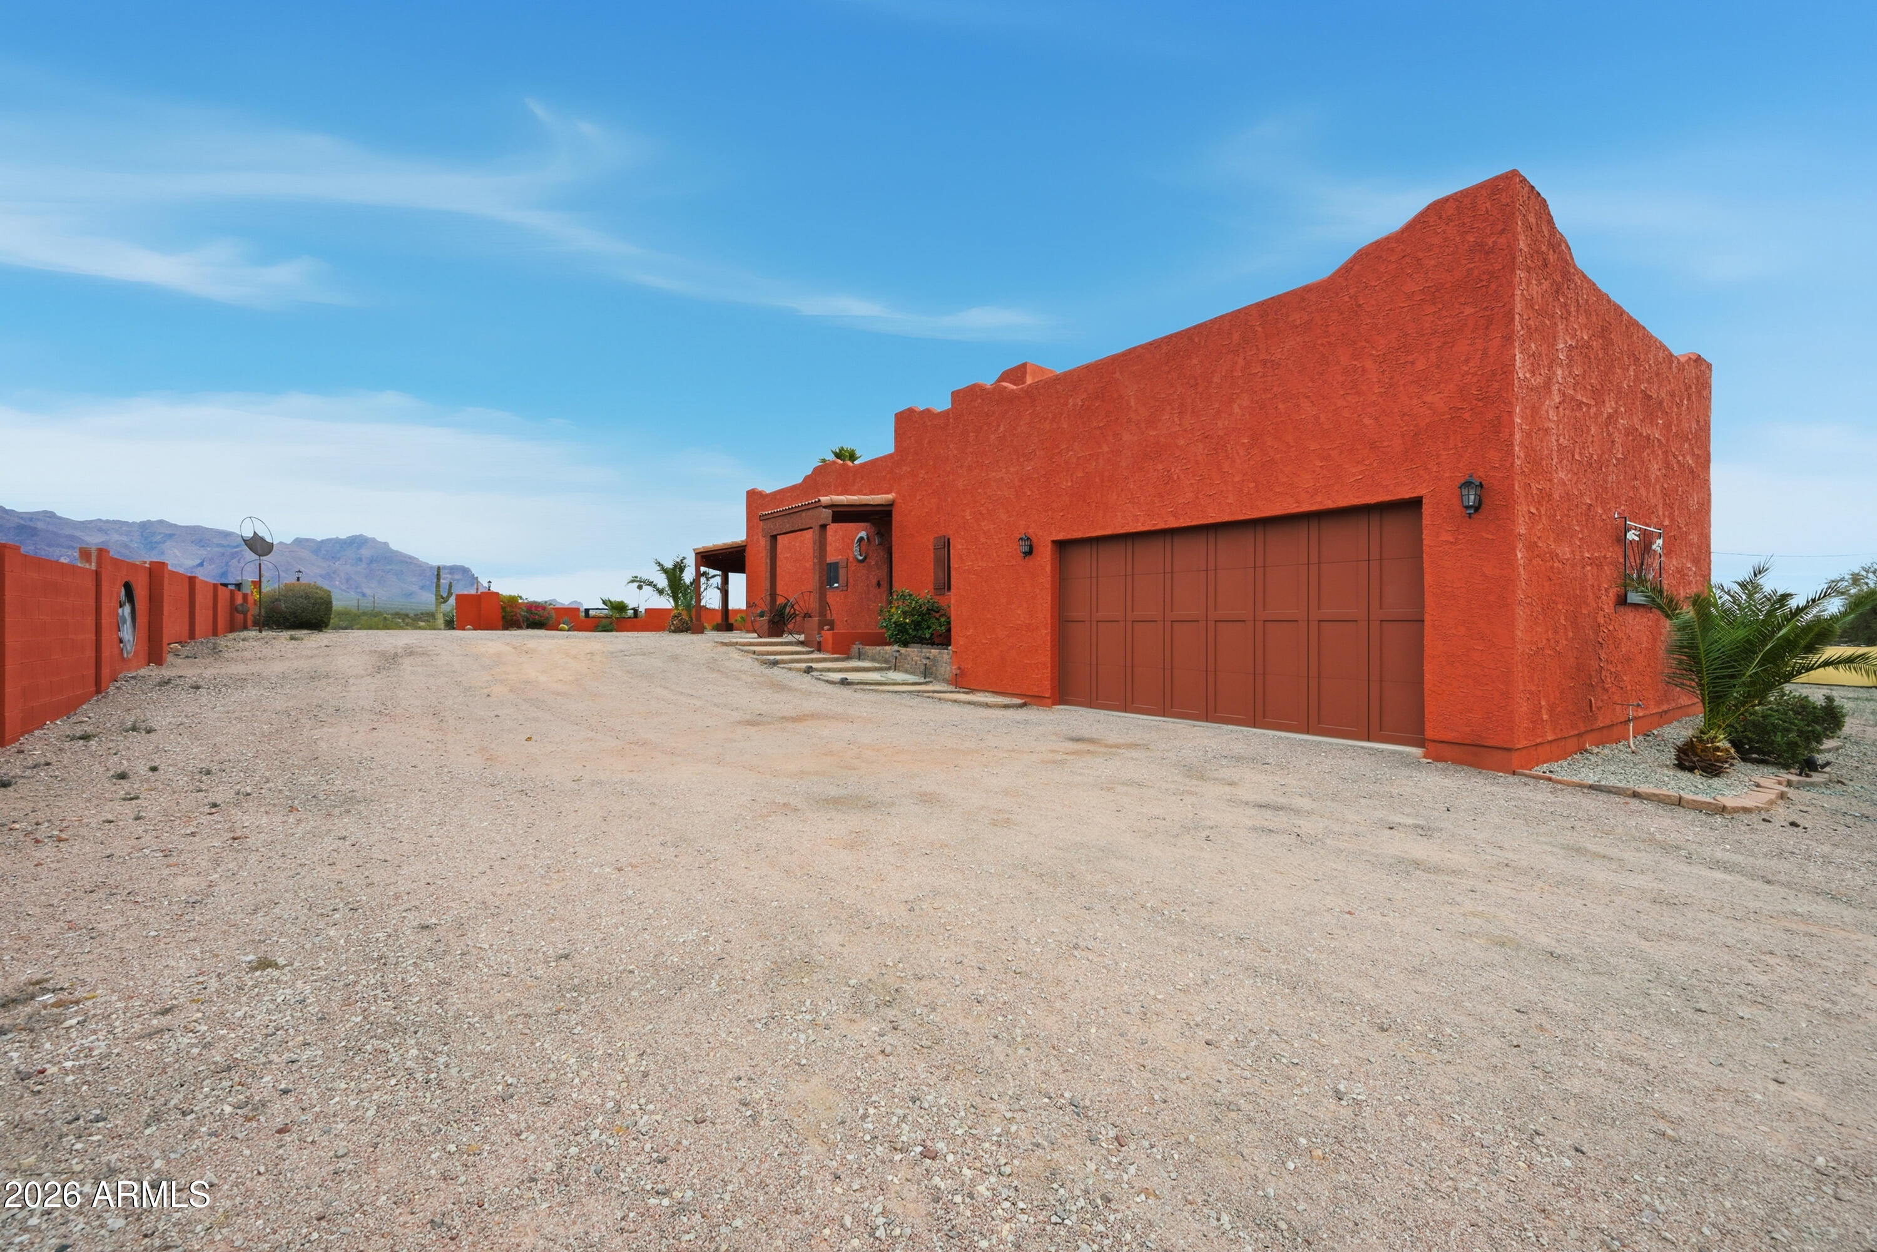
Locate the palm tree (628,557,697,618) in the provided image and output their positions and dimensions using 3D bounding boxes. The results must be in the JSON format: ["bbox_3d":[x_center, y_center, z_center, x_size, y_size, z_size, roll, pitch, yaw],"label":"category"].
[{"bbox_3d":[-9.508,-1.097,26.000,2.800,2.600,2.700,0,0,-20],"label":"palm tree"}]

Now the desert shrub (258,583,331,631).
[{"bbox_3d":[-19.824,-0.602,22.500,1.750,1.500,1.800,0,0,-41],"label":"desert shrub"}]

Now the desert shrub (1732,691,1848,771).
[{"bbox_3d":[8.209,0.964,7.050,0.850,0.680,0.820,0,0,-41],"label":"desert shrub"}]

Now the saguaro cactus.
[{"bbox_3d":[-27.044,-1.512,40.000,0.950,3.600,0.550,0,0,-34],"label":"saguaro cactus"}]

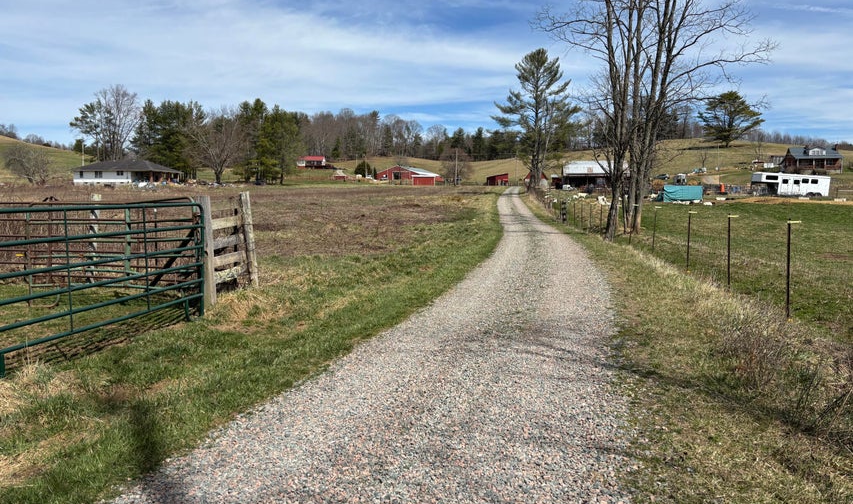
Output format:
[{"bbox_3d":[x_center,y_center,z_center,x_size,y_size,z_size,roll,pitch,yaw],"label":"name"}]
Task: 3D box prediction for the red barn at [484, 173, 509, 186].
[{"bbox_3d":[18.024,-18.578,165.000,6.000,3.300,5.000,0,6,0],"label":"red barn"}]

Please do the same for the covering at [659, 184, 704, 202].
[{"bbox_3d":[23.478,-5.363,59.000,3.500,1.600,1.900,0,6,0],"label":"covering"}]

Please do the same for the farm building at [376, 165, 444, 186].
[{"bbox_3d":[-4.988,-22.664,188.000,13.500,5.500,16.000,3,7,23],"label":"farm building"}]

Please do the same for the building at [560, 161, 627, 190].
[{"bbox_3d":[33.921,-15.451,129.000,13.300,5.700,9.500,1,6,11],"label":"building"}]

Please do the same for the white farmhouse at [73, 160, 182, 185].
[{"bbox_3d":[-66.258,-17.562,142.000,17.500,5.500,13.000,0,6,0],"label":"white farmhouse"}]

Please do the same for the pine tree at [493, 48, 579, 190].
[{"bbox_3d":[16.159,-19.569,95.000,12.600,21.200,12.600,0,6,0],"label":"pine tree"}]

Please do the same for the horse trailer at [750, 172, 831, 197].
[{"bbox_3d":[40.331,-7.424,71.000,8.000,2.700,2.300,-1,6,-5],"label":"horse trailer"}]

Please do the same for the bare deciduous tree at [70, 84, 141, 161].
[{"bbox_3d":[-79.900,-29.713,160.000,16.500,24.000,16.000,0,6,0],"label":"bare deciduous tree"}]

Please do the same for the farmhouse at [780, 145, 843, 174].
[{"bbox_3d":[86.517,-20.787,144.000,10.800,6.400,8.000,1,6,5],"label":"farmhouse"}]

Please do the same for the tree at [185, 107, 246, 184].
[{"bbox_3d":[-47.086,-23.766,143.000,13.500,17.300,13.500,0,6,0],"label":"tree"}]

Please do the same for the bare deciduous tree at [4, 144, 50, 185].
[{"bbox_3d":[-81.773,-17.888,131.000,9.600,8.100,9.600,0,6,0],"label":"bare deciduous tree"}]

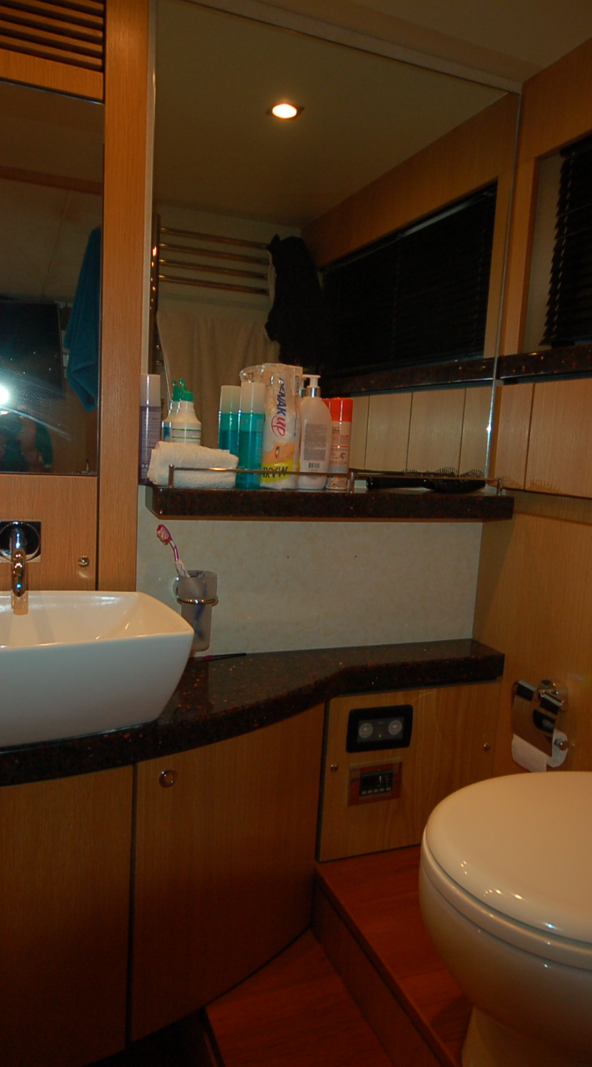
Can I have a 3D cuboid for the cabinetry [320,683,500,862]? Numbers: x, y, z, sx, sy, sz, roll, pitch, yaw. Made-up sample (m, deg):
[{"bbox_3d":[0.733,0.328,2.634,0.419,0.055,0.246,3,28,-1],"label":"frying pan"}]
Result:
[{"bbox_3d":[0.217,0.469,1.403,0.394,0.340,0.102,0,9,-22],"label":"cabinetry"}]

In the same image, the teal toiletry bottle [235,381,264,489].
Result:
[{"bbox_3d":[-0.079,-0.169,1.170,0.046,0.186,0.046,2,8,-12],"label":"teal toiletry bottle"}]

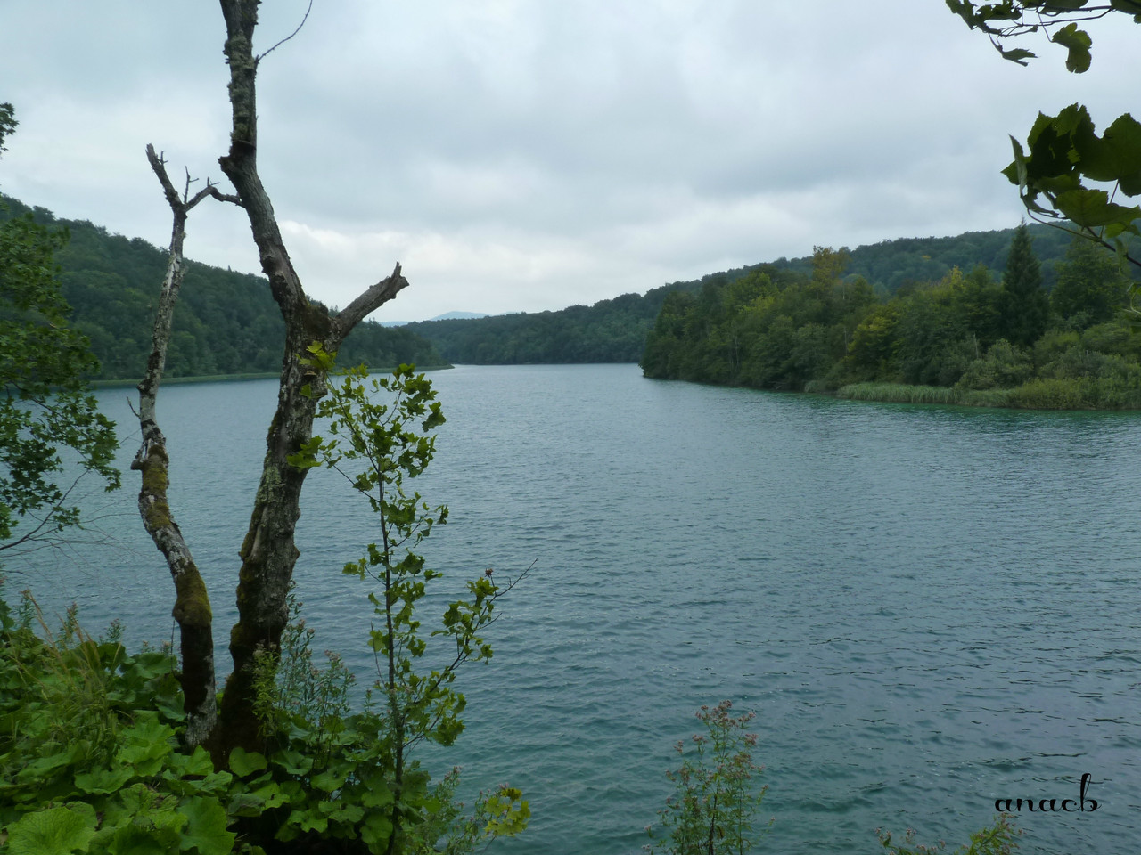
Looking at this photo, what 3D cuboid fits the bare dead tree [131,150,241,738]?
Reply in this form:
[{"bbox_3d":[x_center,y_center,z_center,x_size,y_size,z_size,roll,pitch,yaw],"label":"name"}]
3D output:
[{"bbox_3d":[-1.803,0.090,4.200,0.430,2.800,0.340,0,4,0],"label":"bare dead tree"}]

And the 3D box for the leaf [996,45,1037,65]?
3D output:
[{"bbox_3d":[0.978,-0.817,1.950,0.082,0.040,0.065,1,5,18],"label":"leaf"}]

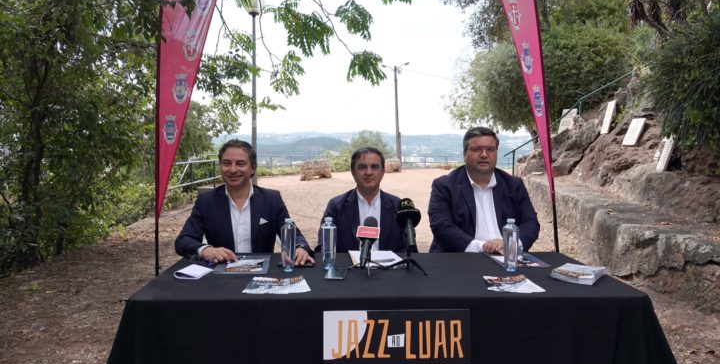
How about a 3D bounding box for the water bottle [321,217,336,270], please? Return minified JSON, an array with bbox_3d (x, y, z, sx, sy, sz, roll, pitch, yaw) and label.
[{"bbox_3d":[-0.134,0.263,2.052,0.063,0.222,0.063,0,5,0],"label":"water bottle"}]

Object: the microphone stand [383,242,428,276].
[{"bbox_3d":[0.195,0.321,2.048,0.190,0.108,0.180,0,5,0],"label":"microphone stand"}]

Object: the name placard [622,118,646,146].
[{"bbox_3d":[4.715,-0.851,8.250,0.050,0.530,0.270,28,-6,-21],"label":"name placard"}]

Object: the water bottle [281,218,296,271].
[{"bbox_3d":[-0.301,0.265,2.018,0.063,0.222,0.063,0,5,0],"label":"water bottle"}]

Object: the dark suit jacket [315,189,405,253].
[{"bbox_3d":[-0.002,0.334,2.796,0.520,0.600,0.400,0,5,-2],"label":"dark suit jacket"}]

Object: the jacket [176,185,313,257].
[{"bbox_3d":[-0.572,0.310,2.453,0.640,0.620,0.470,0,5,-7],"label":"jacket"}]

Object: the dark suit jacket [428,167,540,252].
[{"bbox_3d":[0.634,0.264,2.570,0.570,0.680,0.480,0,5,0],"label":"dark suit jacket"}]

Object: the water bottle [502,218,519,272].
[{"bbox_3d":[0.642,0.267,2.033,0.063,0.222,0.063,0,5,0],"label":"water bottle"}]

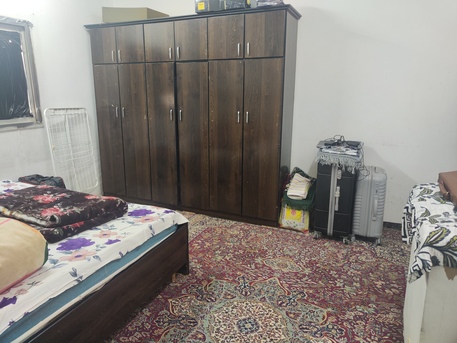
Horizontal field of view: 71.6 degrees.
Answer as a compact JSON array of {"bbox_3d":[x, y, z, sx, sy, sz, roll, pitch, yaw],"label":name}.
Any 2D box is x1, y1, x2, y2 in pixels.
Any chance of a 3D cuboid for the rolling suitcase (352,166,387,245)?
[{"bbox_3d":[1.364,0.302,3.055,0.248,0.662,0.447,7,15,24],"label":"rolling suitcase"}]

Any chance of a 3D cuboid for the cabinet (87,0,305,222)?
[{"bbox_3d":[-0.493,-0.619,3.705,2.451,2.105,0.507,7,15,24],"label":"cabinet"}]

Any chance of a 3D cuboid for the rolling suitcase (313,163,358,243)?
[{"bbox_3d":[1.061,0.230,3.103,0.329,0.772,0.493,7,15,24],"label":"rolling suitcase"}]

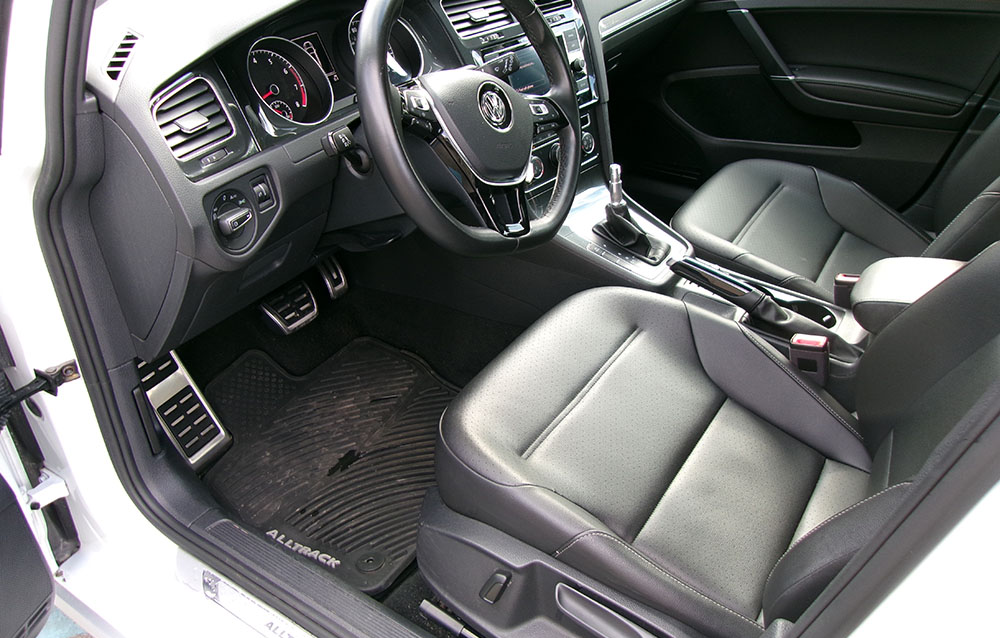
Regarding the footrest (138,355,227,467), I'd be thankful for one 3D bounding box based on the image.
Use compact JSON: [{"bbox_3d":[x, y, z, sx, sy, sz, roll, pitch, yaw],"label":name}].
[{"bbox_3d":[-0.575,0.157,1.383,0.045,0.235,0.083,-13,21,40],"label":"footrest"}]

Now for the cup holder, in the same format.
[{"bbox_3d":[0.503,0.007,1.280,0.082,0.058,0.080,18,38,31],"label":"cup holder"}]

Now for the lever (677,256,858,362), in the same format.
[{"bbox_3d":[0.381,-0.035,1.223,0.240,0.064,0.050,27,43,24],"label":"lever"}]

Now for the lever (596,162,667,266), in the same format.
[{"bbox_3d":[0.221,-0.186,1.328,0.118,0.153,0.078,18,38,31],"label":"lever"}]

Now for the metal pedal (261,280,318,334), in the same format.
[{"bbox_3d":[-0.403,-0.027,1.490,0.030,0.085,0.100,-16,17,45],"label":"metal pedal"}]

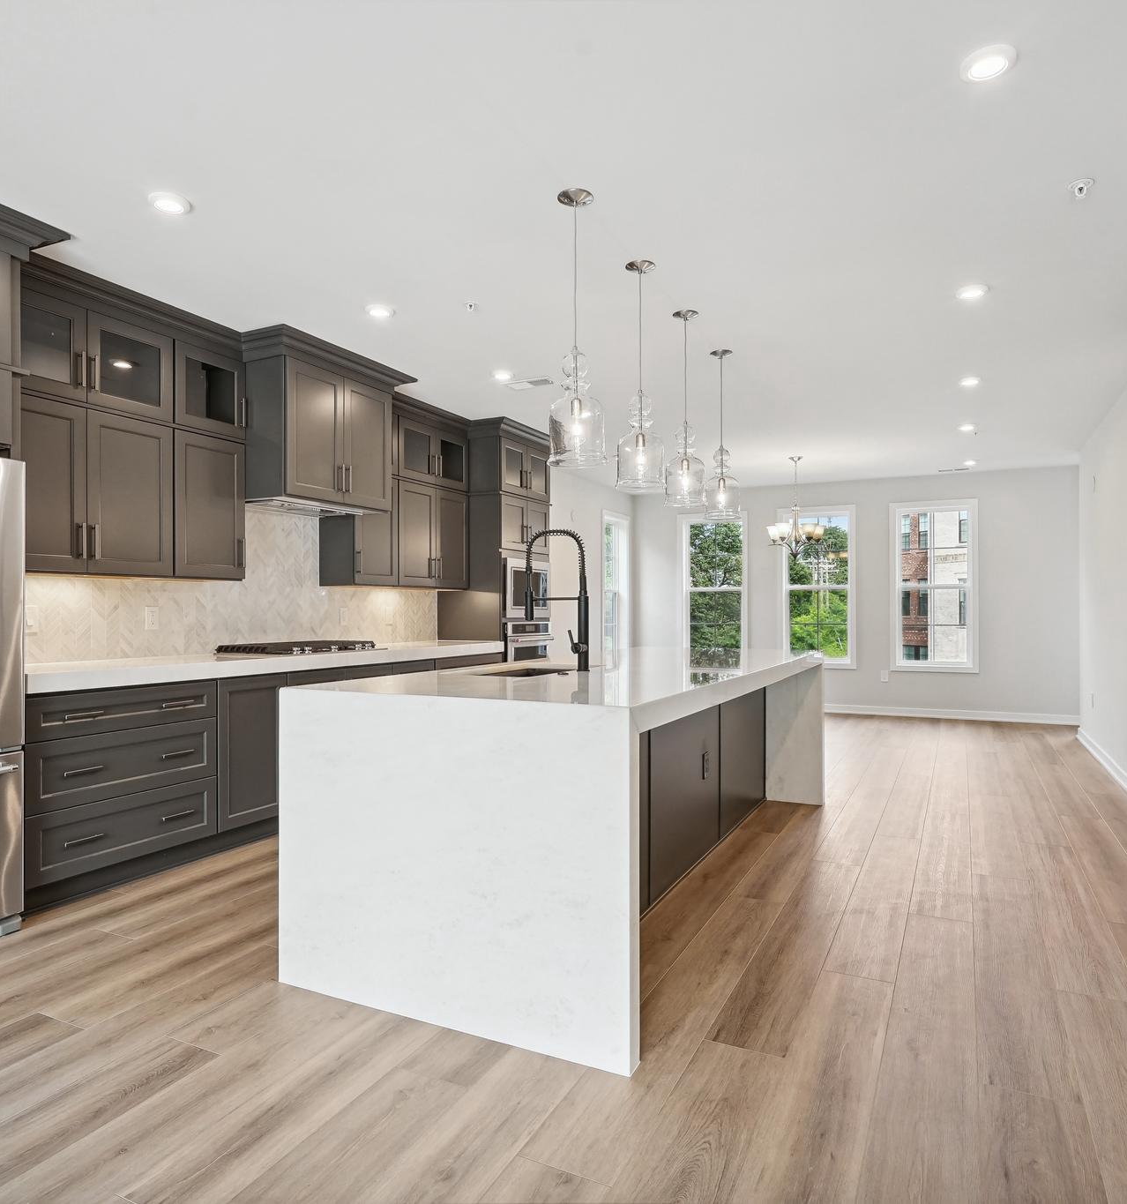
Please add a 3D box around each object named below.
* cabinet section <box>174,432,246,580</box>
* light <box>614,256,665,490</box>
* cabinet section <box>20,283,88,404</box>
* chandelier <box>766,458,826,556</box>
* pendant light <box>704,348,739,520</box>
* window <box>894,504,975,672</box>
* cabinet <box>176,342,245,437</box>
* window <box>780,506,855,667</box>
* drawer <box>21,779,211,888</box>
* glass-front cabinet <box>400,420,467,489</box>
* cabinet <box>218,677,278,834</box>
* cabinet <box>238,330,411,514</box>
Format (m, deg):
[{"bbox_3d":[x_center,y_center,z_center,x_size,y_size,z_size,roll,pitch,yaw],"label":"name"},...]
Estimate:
[{"bbox_3d":[-2.013,-0.497,4.313,0.340,0.750,0.446,0,-1,26],"label":"cabinet section"},{"bbox_3d":[0.338,-0.988,3.506,0.218,0.984,0.218,0,-1,0],"label":"light"},{"bbox_3d":[-2.411,-1.109,3.516,0.340,0.437,0.444,0,-1,26],"label":"cabinet section"},{"bbox_3d":[2.310,-0.936,7.953,0.580,0.977,0.580,0,-1,26],"label":"chandelier"},{"bbox_3d":[0.924,-0.969,4.668,0.216,0.958,0.216,0,-1,26],"label":"pendant light"},{"bbox_3d":[4.129,-0.167,8.953,0.880,1.887,0.110,0,-1,26],"label":"window"},{"bbox_3d":[-2.024,-1.119,4.383,0.304,0.454,0.448,0,-1,26],"label":"cabinet"},{"bbox_3d":[3.047,-0.166,9.641,0.886,1.926,0.120,0,-1,26],"label":"window"},{"bbox_3d":[-2.119,0.995,3.641,0.500,0.280,0.888,0,-1,26],"label":"drawer"},{"bbox_3d":[-1.115,-1.117,6.208,0.313,0.432,0.878,0,-1,26],"label":"glass-front cabinet"},{"bbox_3d":[-1.873,0.759,4.280,0.623,0.762,0.452,0,-1,26],"label":"cabinet"},{"bbox_3d":[-1.545,-1.016,4.928,0.680,0.880,1.120,0,-1,26],"label":"cabinet"}]

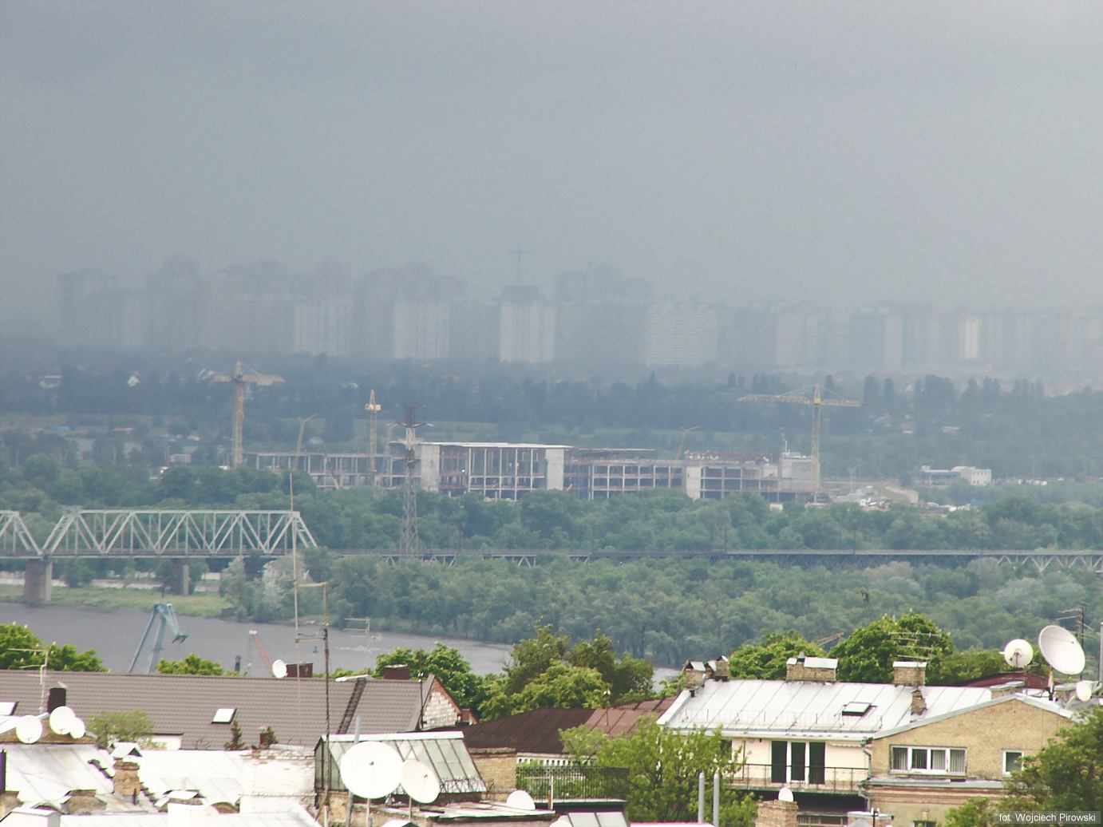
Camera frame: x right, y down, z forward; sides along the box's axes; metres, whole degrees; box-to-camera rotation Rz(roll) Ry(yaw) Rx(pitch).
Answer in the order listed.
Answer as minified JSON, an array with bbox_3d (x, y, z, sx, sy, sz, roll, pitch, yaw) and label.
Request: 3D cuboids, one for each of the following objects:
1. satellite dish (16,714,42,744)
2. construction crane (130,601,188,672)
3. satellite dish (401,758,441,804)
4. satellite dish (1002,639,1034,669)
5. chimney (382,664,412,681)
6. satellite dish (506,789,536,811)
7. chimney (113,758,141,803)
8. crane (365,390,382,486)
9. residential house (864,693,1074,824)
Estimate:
[{"bbox_3d":[-20.979,12.703,507.000,1.030,1.100,0.420,1,-5,2],"label":"satellite dish"},{"bbox_3d":[-105.661,68.447,3300.313,24.000,38.000,12.000,1,1,32],"label":"construction crane"},{"bbox_3d":[-4.984,13.993,480.000,1.870,1.870,0.500,0,-15,-36],"label":"satellite dish"},{"bbox_3d":[23.345,12.000,630.000,1.440,1.440,0.500,1,7,0],"label":"satellite dish"},{"bbox_3d":[-7.512,12.598,611.000,1.250,1.000,0.650,1,1,17],"label":"chimney"},{"bbox_3d":[-1.200,15.376,495.000,1.180,1.280,0.420,0,-7,-25],"label":"satellite dish"},{"bbox_3d":[-16.551,14.292,492.000,0.800,1.720,0.680,0,1,-30],"label":"chimney"},{"bbox_3d":[-78.140,11.687,5490.363,7.000,44.000,50.000,1,1,-5],"label":"crane"},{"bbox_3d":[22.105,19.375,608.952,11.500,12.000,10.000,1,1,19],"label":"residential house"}]

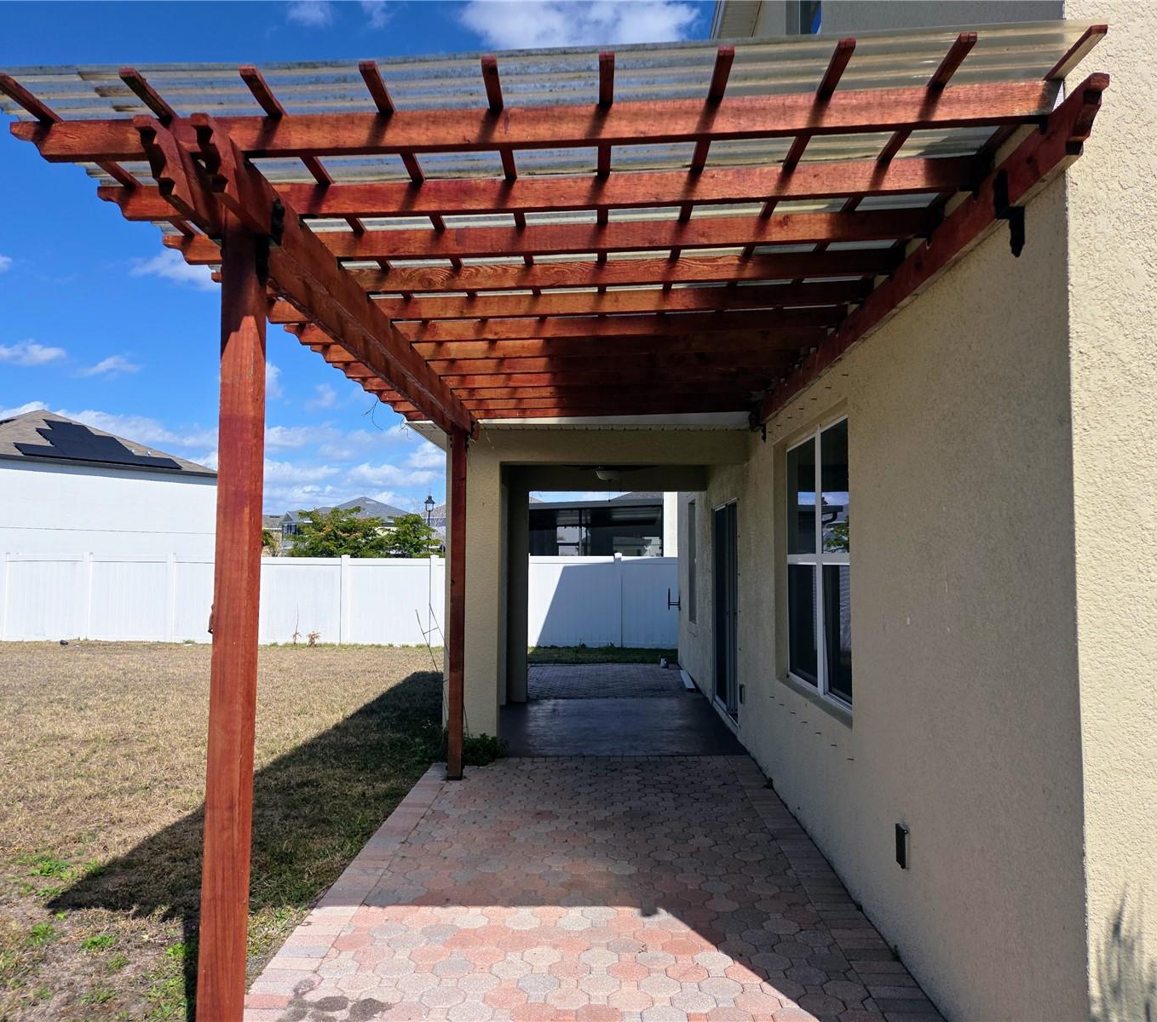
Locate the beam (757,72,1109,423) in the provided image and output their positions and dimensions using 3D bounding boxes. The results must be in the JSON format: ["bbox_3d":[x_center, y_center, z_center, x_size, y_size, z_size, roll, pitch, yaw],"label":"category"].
[{"bbox_3d":[1.279,-0.826,4.442,0.040,0.141,4.653,0,-3,1],"label":"beam"}]

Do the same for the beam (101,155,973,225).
[{"bbox_3d":[-0.115,-0.972,2.761,2.722,0.088,0.038,-2,-3,1],"label":"beam"}]

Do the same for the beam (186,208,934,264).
[{"bbox_3d":[-0.104,-0.950,3.166,2.722,0.088,0.038,-2,-3,1],"label":"beam"}]

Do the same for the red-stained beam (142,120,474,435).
[{"bbox_3d":[-0.911,-0.748,4.482,0.187,0.141,4.678,0,-3,1],"label":"red-stained beam"}]

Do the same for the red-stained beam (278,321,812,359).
[{"bbox_3d":[-0.062,-0.863,4.787,2.722,0.088,0.038,-2,-3,1],"label":"red-stained beam"}]

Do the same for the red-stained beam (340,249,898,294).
[{"bbox_3d":[-0.038,-0.930,3.570,2.610,0.088,0.038,-2,-3,1],"label":"red-stained beam"}]

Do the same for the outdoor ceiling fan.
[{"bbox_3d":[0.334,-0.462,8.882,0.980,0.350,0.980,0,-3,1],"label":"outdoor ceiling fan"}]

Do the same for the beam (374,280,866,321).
[{"bbox_3d":[-0.028,-0.909,3.975,2.610,0.088,0.038,-2,-3,1],"label":"beam"}]

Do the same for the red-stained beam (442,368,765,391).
[{"bbox_3d":[0.053,-0.823,5.595,2.533,0.088,0.038,-2,-3,1],"label":"red-stained beam"}]

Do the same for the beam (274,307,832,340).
[{"bbox_3d":[-0.073,-0.885,4.381,2.722,0.088,0.038,-2,-3,1],"label":"beam"}]

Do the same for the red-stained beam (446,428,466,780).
[{"bbox_3d":[-0.860,0.623,6.470,0.093,2.531,0.093,0,-3,1],"label":"red-stained beam"}]

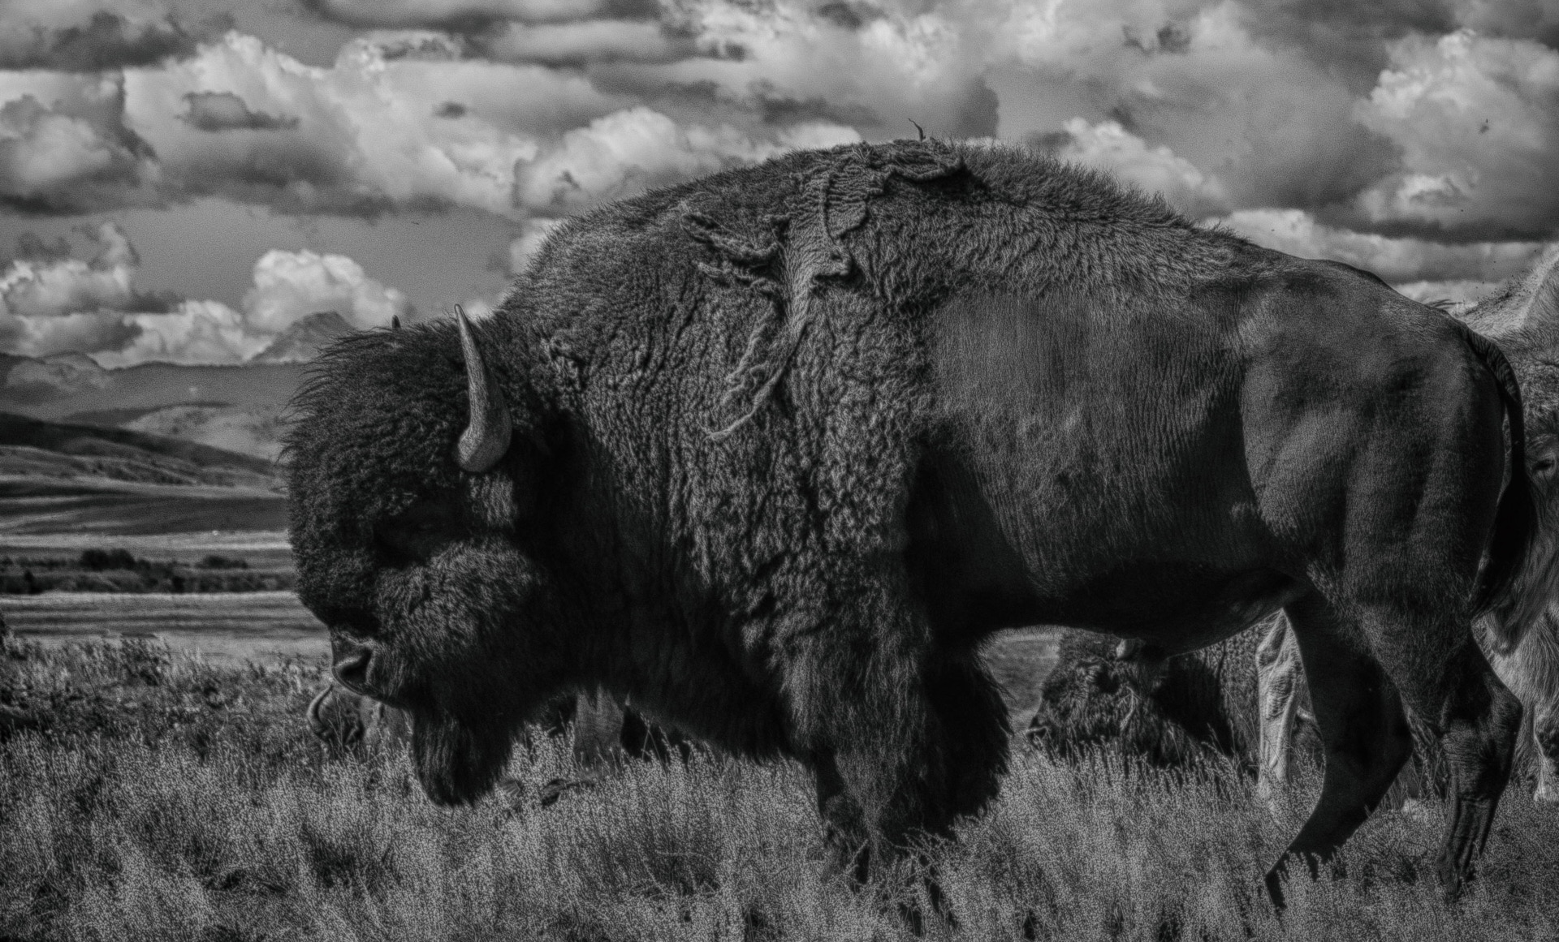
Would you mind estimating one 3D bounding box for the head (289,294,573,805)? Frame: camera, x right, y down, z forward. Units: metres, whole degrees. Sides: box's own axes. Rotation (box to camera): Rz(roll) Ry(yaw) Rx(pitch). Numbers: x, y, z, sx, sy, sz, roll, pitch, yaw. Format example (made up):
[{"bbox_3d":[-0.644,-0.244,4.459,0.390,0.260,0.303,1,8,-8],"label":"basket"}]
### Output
[{"bbox_3d":[-0.794,0.193,8.750,0.600,1.100,0.620,0,0,-12],"label":"head"}]

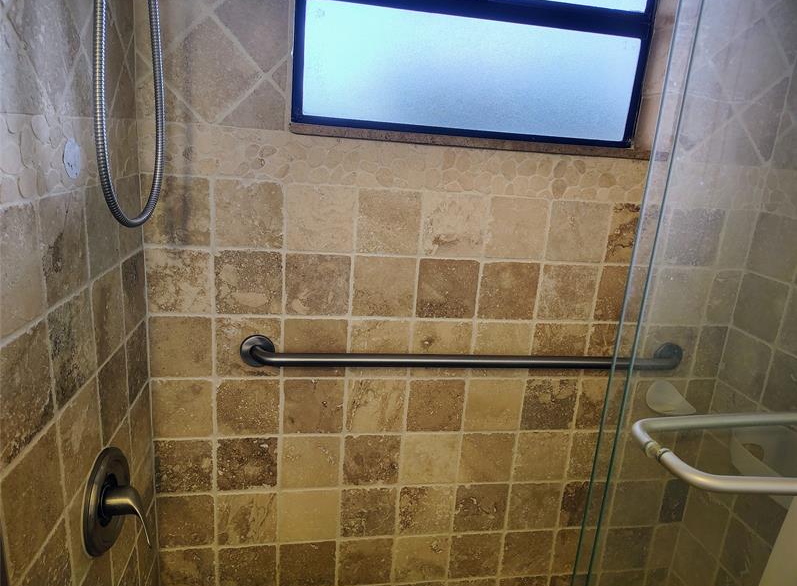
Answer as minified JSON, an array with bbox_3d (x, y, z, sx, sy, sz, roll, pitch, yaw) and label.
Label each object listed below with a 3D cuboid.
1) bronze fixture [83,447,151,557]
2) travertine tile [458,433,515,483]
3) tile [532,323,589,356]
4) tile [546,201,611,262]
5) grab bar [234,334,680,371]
[{"bbox_3d":[-0.493,0.380,1.002,0.078,0.199,0.186,2,15,-9],"label":"bronze fixture"},{"bbox_3d":[0.238,0.443,1.484,0.147,0.148,0.012,2,15,-9],"label":"travertine tile"},{"bbox_3d":[0.410,0.150,1.430,0.147,0.148,0.012,2,15,-9],"label":"tile"},{"bbox_3d":[0.437,-0.148,1.351,0.148,0.146,0.012,2,15,-9],"label":"tile"},{"bbox_3d":[0.201,0.161,1.357,1.148,0.081,0.070,2,15,-9],"label":"grab bar"}]

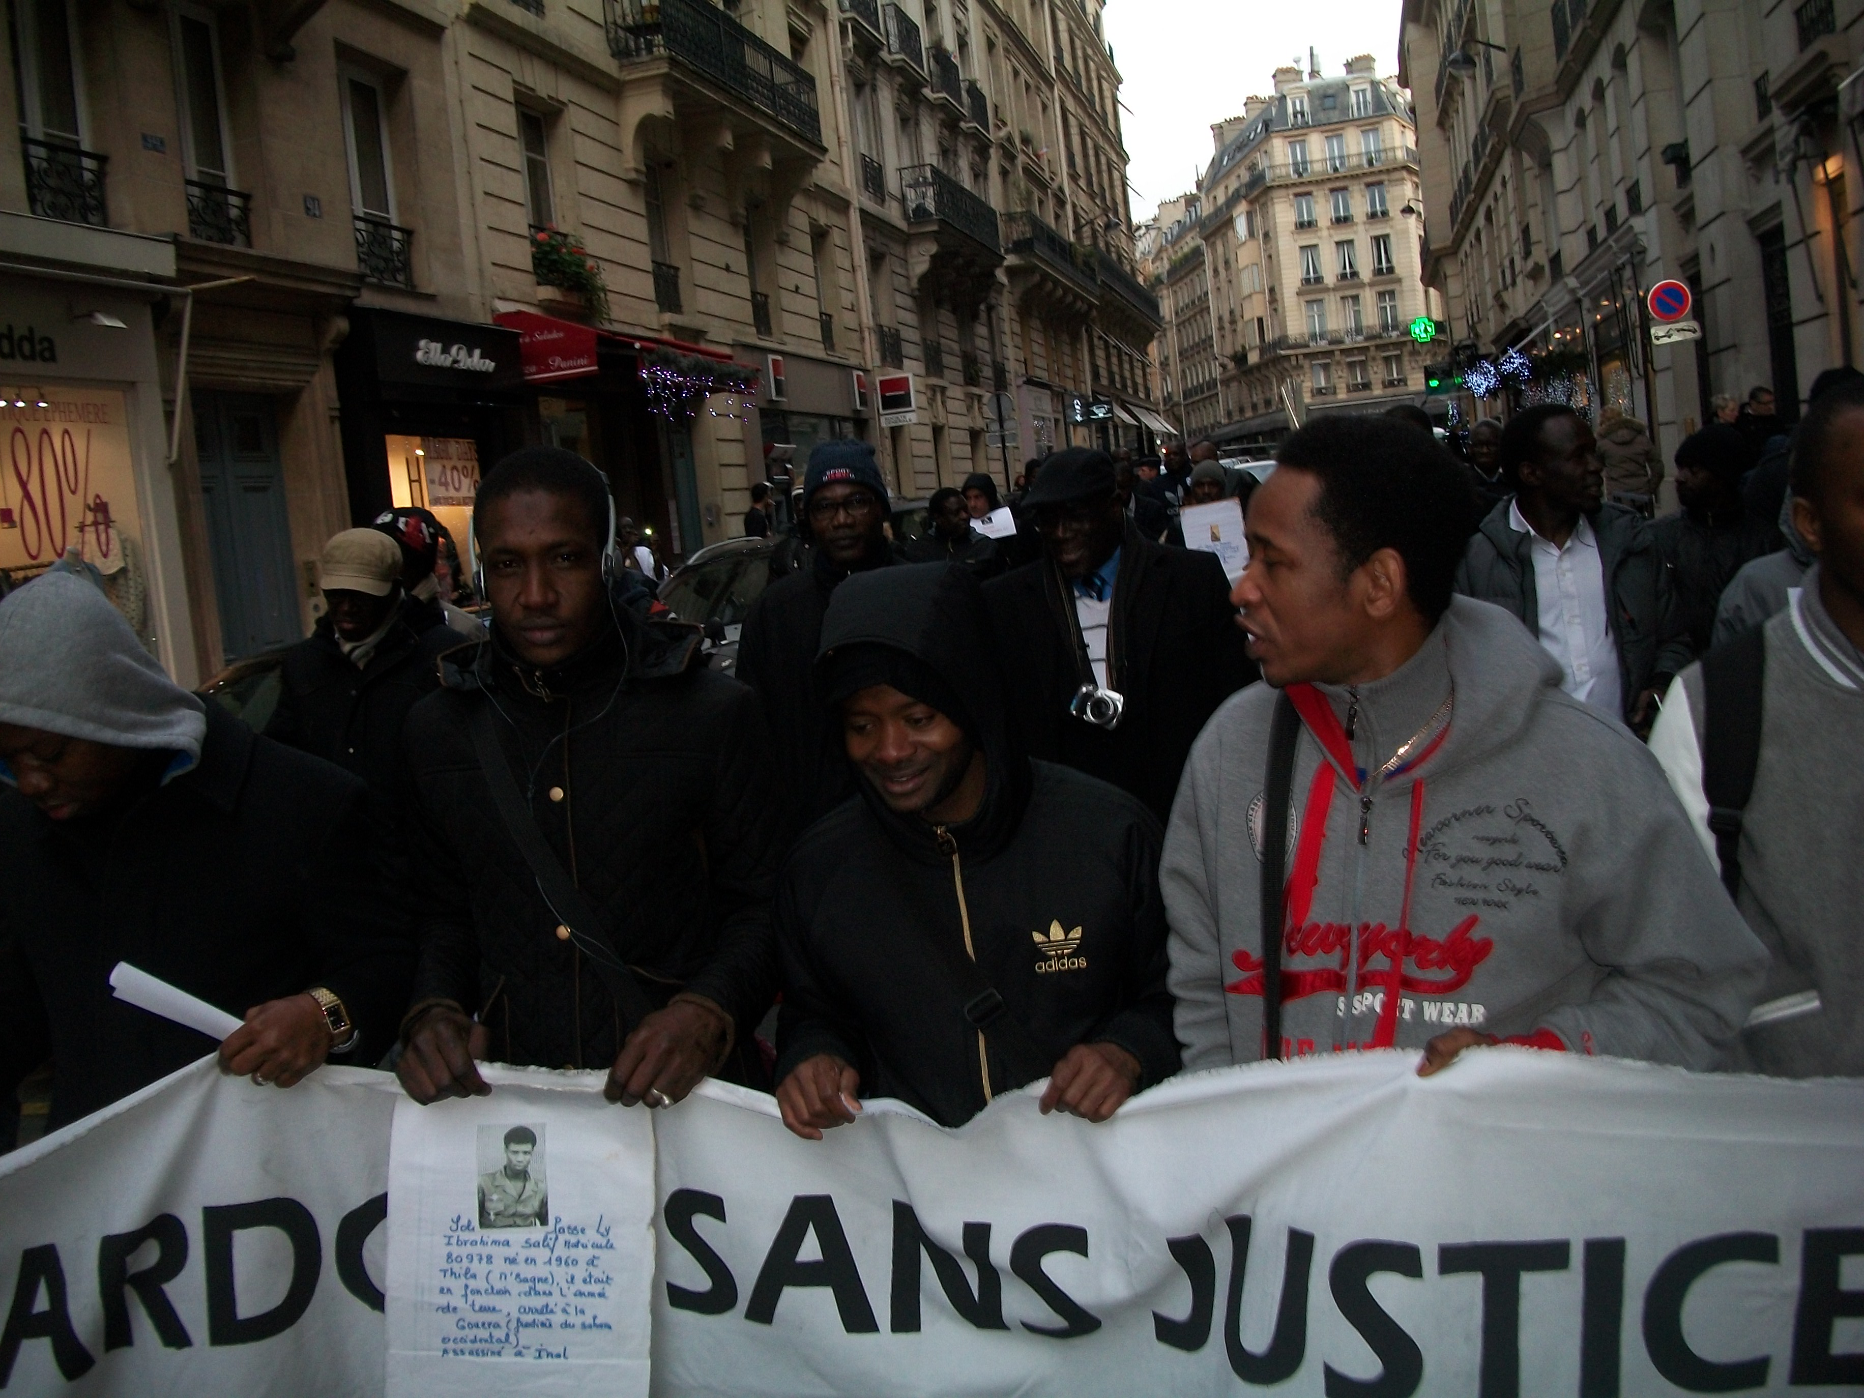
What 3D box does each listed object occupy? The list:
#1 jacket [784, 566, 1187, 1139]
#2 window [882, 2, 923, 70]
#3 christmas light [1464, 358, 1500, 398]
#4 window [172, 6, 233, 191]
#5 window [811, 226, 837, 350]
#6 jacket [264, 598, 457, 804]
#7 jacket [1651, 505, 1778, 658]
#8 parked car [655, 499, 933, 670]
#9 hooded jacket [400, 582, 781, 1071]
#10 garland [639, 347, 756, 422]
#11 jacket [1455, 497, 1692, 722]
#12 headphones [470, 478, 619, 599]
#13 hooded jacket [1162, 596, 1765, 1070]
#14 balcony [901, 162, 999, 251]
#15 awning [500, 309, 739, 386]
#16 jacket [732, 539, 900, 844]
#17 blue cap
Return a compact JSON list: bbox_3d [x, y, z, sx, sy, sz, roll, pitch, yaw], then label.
[{"bbox_3d":[0.064,0.218,2.140,0.500,0.770,0.390,-6,6,12],"label":"jacket"},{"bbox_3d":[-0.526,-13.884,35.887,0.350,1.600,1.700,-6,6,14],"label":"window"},{"bbox_3d":[11.500,-6.708,36.000,0.750,0.820,0.650,-6,6,14],"label":"christmas light"},{"bbox_3d":[-5.602,-4.410,13.092,0.150,1.750,0.820,-5,6,14],"label":"window"},{"bbox_3d":[-1.759,-7.042,29.614,0.250,2.100,1.100,-6,6,14],"label":"window"},{"bbox_3d":[-1.307,0.130,4.000,0.490,0.740,0.340,-6,6,6],"label":"jacket"},{"bbox_3d":[2.184,-0.193,4.800,0.520,0.700,0.330,-5,6,22],"label":"jacket"},{"bbox_3d":[-0.800,-0.474,13.319,1.800,1.580,4.200,-6,6,14],"label":"parked car"},{"bbox_3d":[-0.415,0.246,2.120,0.520,0.790,0.360,-6,6,2],"label":"hooded jacket"},{"bbox_3d":[-2.405,-3.299,18.573,0.300,0.650,3.700,-5,6,14],"label":"garland"},{"bbox_3d":[1.477,-0.105,3.950,0.540,0.720,0.340,-6,6,11],"label":"jacket"},{"bbox_3d":[-0.456,-0.196,2.030,0.168,0.178,0.080,-7,6,-5],"label":"headphones"},{"bbox_3d":[0.526,0.282,1.680,0.560,0.720,0.360,-3,7,29],"label":"hooded jacket"},{"bbox_3d":[0.515,-10.574,37.934,0.700,1.100,6.700,-6,6,14],"label":"balcony"},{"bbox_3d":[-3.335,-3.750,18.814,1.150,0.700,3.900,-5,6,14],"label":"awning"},{"bbox_3d":[-0.172,0.028,3.950,0.540,0.780,0.340,-6,6,2],"label":"jacket"},{"bbox_3d":[-0.194,-0.493,3.850,0.200,0.180,0.235,-7,6,-2],"label":"blue cap"}]

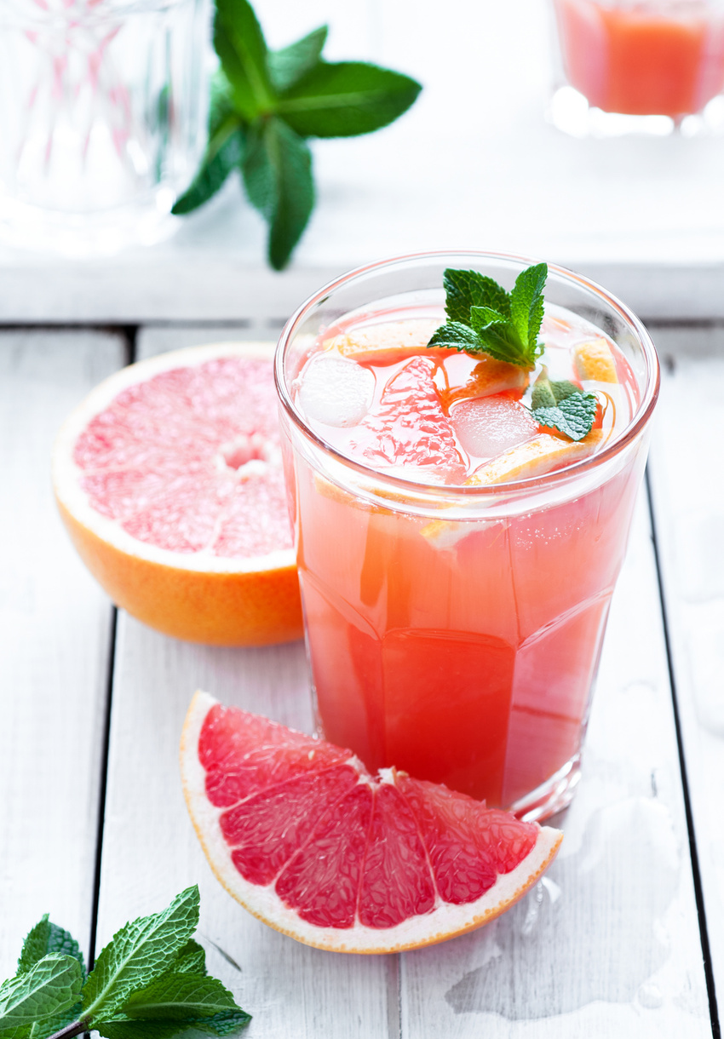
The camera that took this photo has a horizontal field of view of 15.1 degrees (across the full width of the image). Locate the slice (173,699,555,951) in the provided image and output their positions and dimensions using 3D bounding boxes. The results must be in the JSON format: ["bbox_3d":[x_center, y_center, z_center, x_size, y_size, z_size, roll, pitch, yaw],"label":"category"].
[{"bbox_3d":[-0.003,0.085,0.660,0.097,0.040,0.049,19,70,19],"label":"slice"}]

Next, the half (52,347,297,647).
[{"bbox_3d":[-0.031,0.000,0.737,0.102,0.046,0.102,0,39,0],"label":"half"}]

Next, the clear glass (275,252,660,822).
[{"bbox_3d":[0.024,0.012,0.663,0.088,0.128,0.088,0,44,0],"label":"clear glass"}]

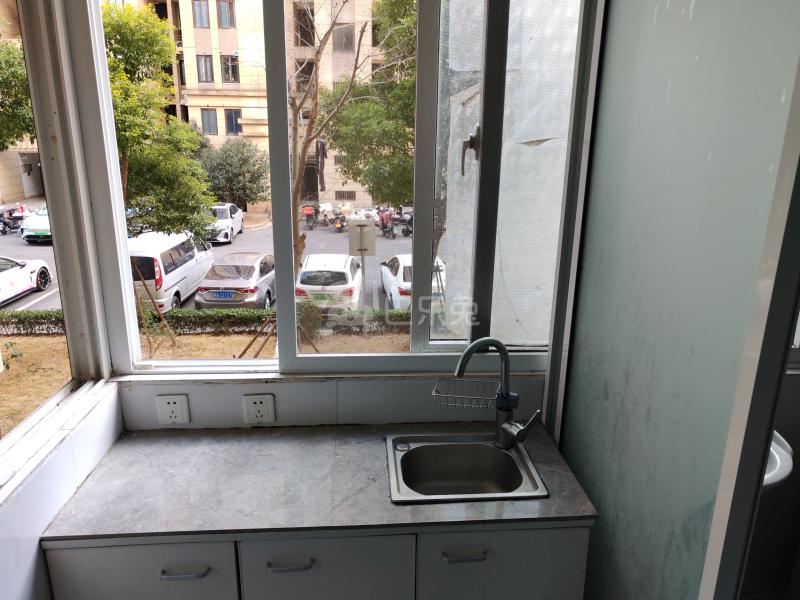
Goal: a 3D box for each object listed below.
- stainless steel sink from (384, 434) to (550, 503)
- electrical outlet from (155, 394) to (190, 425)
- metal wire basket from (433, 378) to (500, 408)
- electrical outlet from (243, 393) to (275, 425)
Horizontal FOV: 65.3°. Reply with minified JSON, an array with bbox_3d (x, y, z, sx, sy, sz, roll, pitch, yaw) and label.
[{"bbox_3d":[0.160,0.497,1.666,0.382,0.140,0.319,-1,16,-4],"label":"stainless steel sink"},{"bbox_3d":[-0.642,0.309,1.777,0.086,0.086,0.011,-1,16,-4],"label":"electrical outlet"},{"bbox_3d":[0.187,0.267,1.753,0.176,0.040,0.115,3,17,9],"label":"metal wire basket"},{"bbox_3d":[-0.403,0.312,1.797,0.086,0.086,0.011,-1,16,-4],"label":"electrical outlet"}]

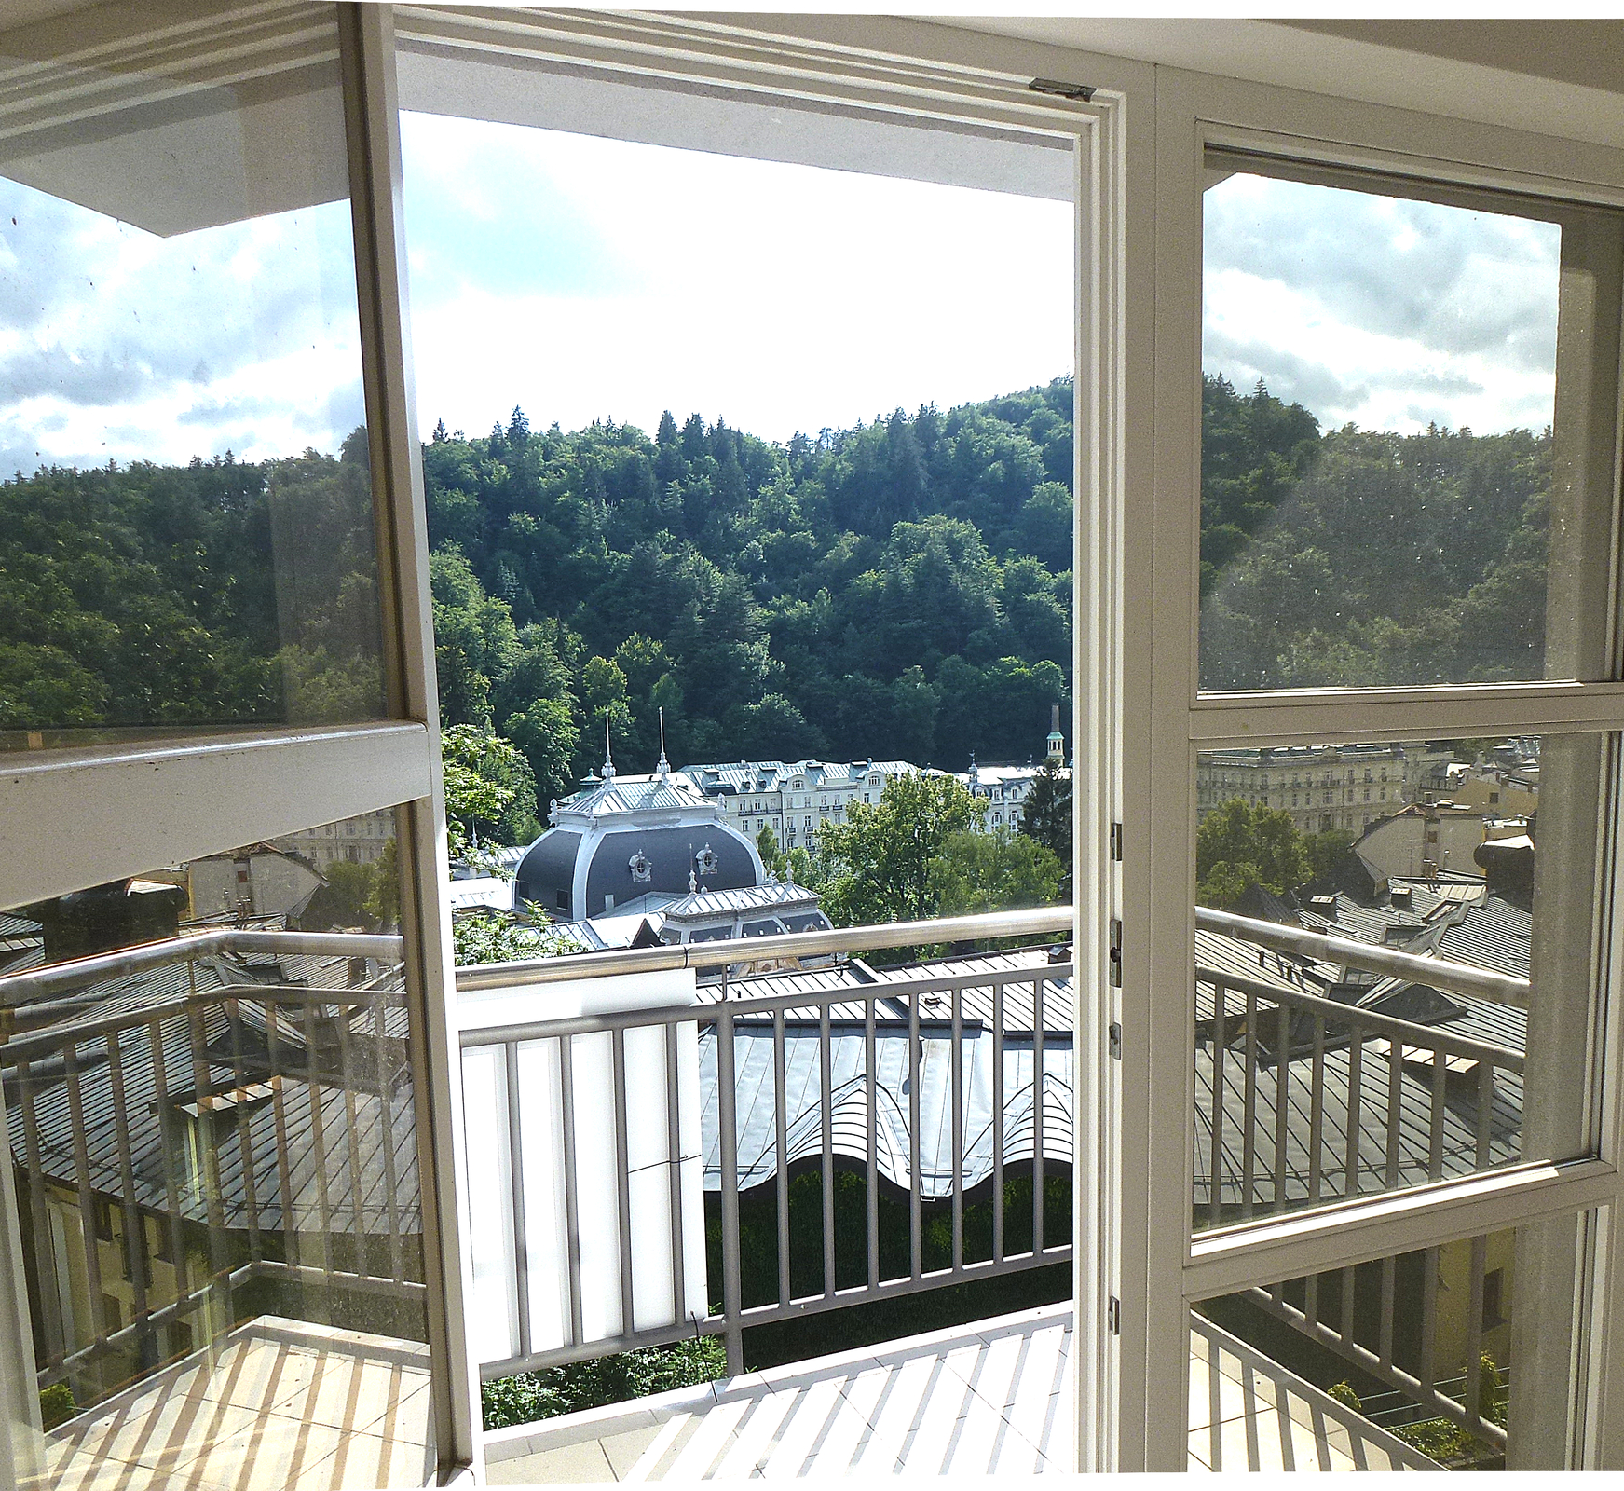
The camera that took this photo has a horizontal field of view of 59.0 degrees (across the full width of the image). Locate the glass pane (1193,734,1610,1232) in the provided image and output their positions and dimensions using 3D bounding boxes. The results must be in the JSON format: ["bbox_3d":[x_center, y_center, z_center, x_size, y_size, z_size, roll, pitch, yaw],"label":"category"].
[{"bbox_3d":[0.854,0.316,2.017,0.782,0.652,0.030,-3,6,-24],"label":"glass pane"}]

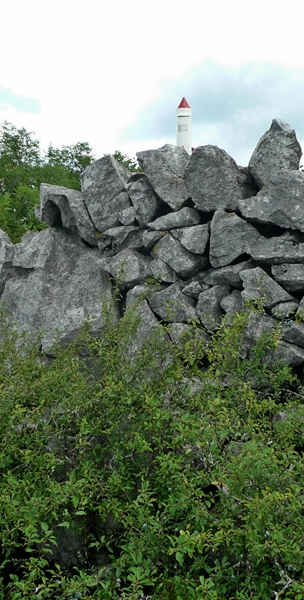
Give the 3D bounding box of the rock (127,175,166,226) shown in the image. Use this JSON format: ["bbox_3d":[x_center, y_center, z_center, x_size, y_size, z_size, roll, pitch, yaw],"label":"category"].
[{"bbox_3d":[-0.067,-0.746,4.850,0.259,0.399,0.280,0,2,0],"label":"rock"}]

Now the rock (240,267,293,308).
[{"bbox_3d":[0.830,-0.086,4.650,0.396,0.290,0.280,0,2,0],"label":"rock"}]

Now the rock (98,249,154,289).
[{"bbox_3d":[-0.188,-0.233,4.870,0.396,0.281,0.340,0,-2,0],"label":"rock"}]

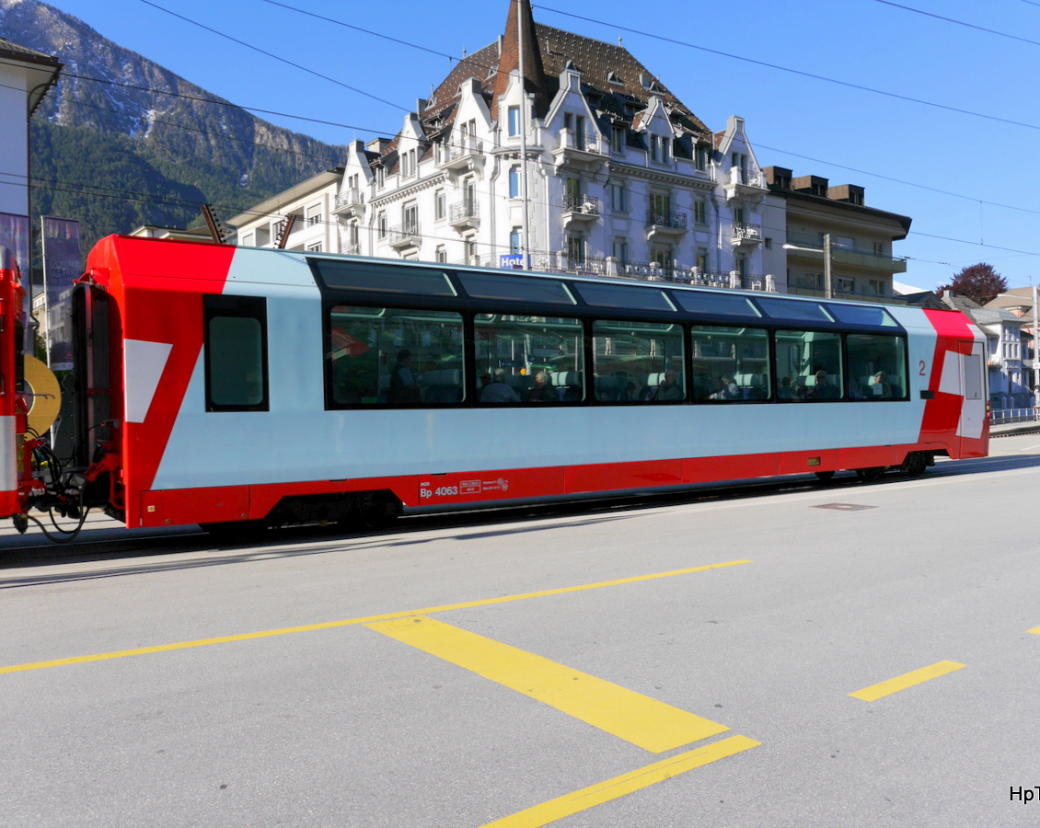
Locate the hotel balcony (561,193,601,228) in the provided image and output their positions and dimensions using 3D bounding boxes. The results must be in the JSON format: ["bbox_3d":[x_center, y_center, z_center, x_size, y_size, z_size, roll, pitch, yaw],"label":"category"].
[{"bbox_3d":[3.551,-11.563,51.509,2.171,1.768,0.929,-1,-1,-35],"label":"hotel balcony"}]

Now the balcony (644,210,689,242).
[{"bbox_3d":[9.167,-11.665,55.669,2.879,1.747,0.788,-1,-1,-35],"label":"balcony"}]

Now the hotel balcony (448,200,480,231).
[{"bbox_3d":[-3.248,-11.462,52.647,0.858,1.717,1.919,-1,-1,-40],"label":"hotel balcony"}]

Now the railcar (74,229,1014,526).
[{"bbox_3d":[2.214,-0.420,15.850,18.390,3.625,2.680,-1,-1,-35],"label":"railcar"}]

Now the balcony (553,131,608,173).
[{"bbox_3d":[3.586,-14.974,51.764,3.384,2.222,1.141,-1,-1,-35],"label":"balcony"}]

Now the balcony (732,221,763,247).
[{"bbox_3d":[15.262,-11.804,60.044,2.141,1.717,0.838,-1,-1,-35],"label":"balcony"}]

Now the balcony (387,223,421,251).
[{"bbox_3d":[-7.380,-11.332,57.543,0.747,1.717,2.727,-1,-1,-40],"label":"balcony"}]

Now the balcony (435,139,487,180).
[{"bbox_3d":[-3.372,-14.760,52.552,1.141,2.202,3.181,-1,-1,-40],"label":"balcony"}]

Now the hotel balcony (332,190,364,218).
[{"bbox_3d":[-12.049,-14.524,62.933,1.030,2.000,2.929,-1,-1,-40],"label":"hotel balcony"}]

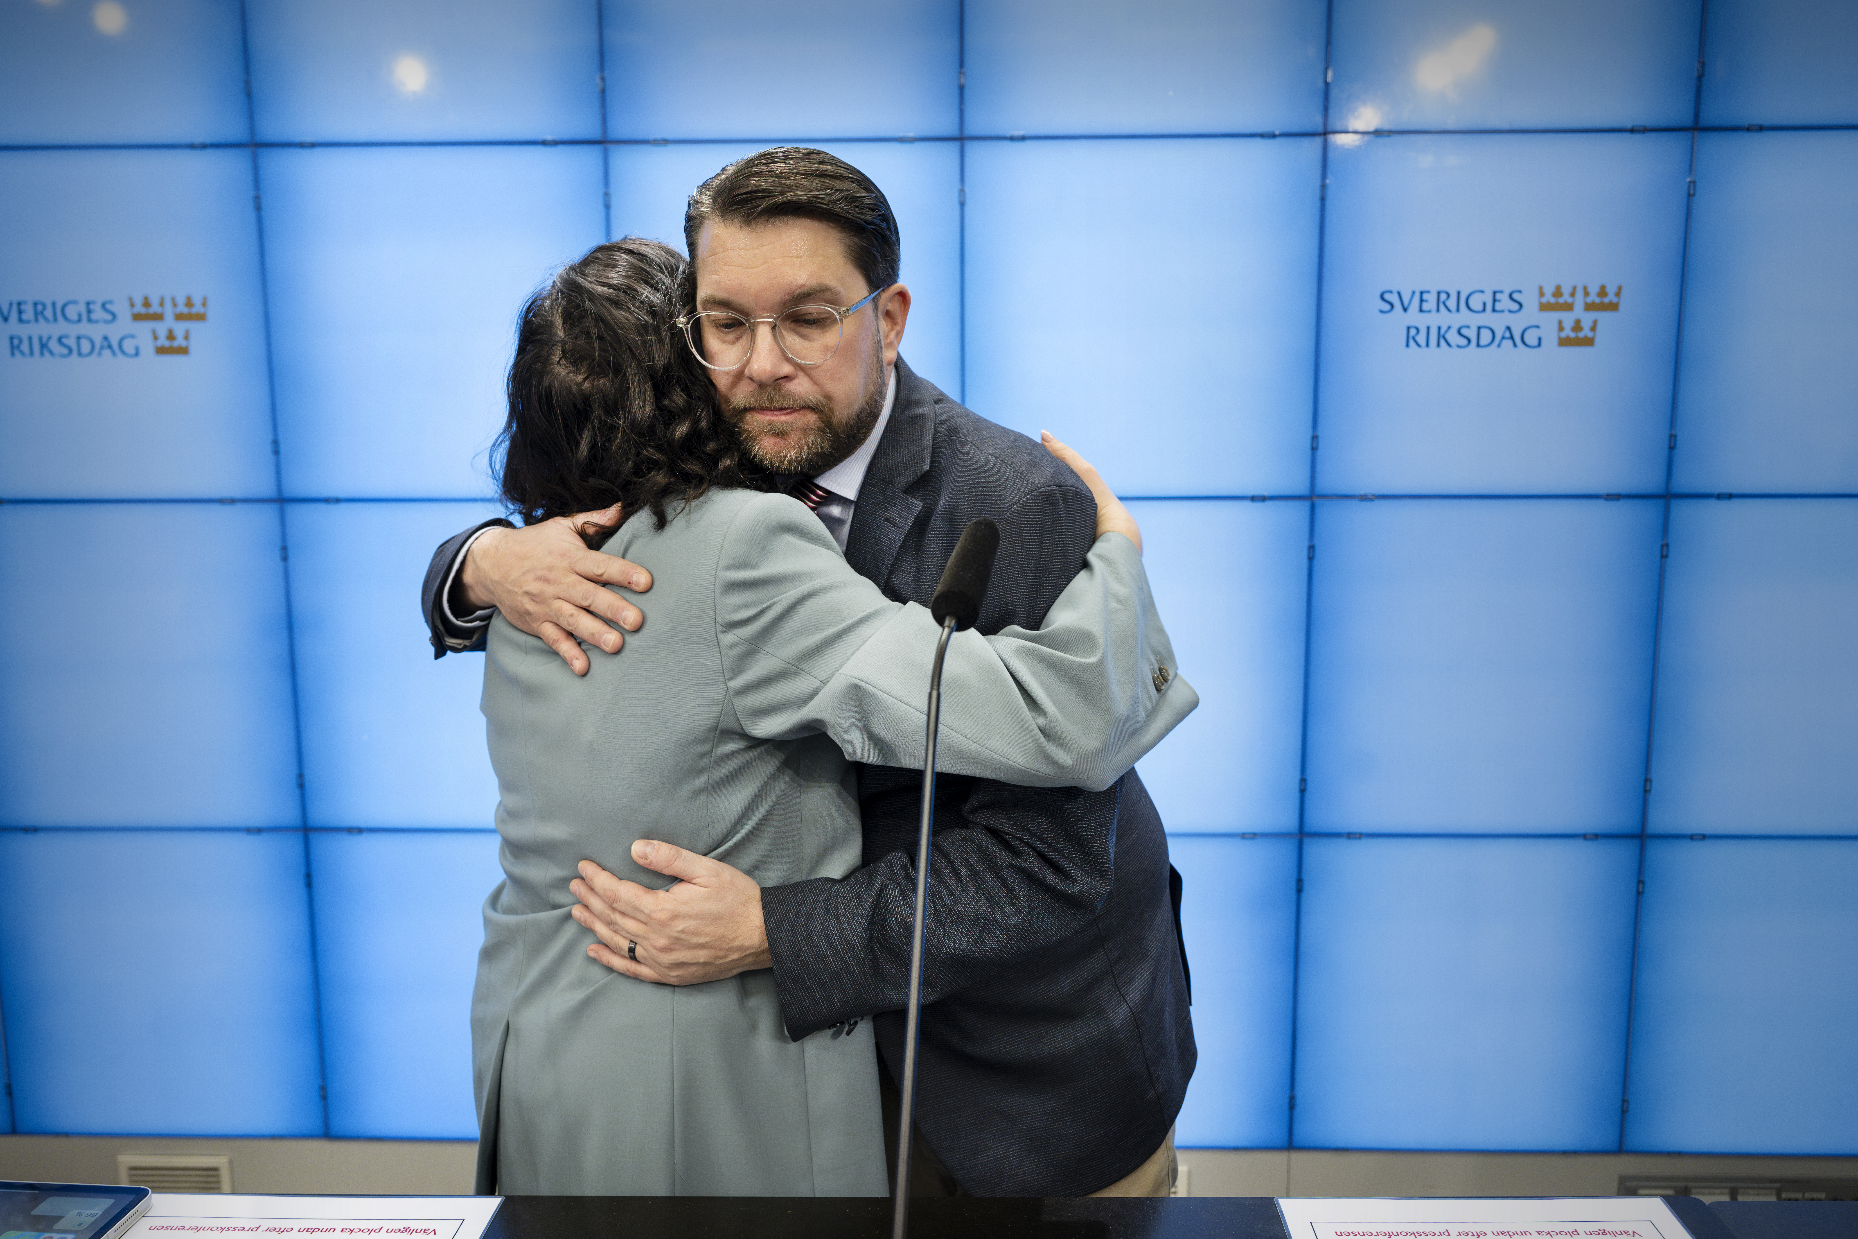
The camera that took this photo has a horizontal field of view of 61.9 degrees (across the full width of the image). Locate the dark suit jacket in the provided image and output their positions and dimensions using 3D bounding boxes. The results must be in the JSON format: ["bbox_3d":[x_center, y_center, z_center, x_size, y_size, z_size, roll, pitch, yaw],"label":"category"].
[{"bbox_3d":[-0.059,0.145,1.372,0.530,0.740,0.560,9,13,44],"label":"dark suit jacket"}]

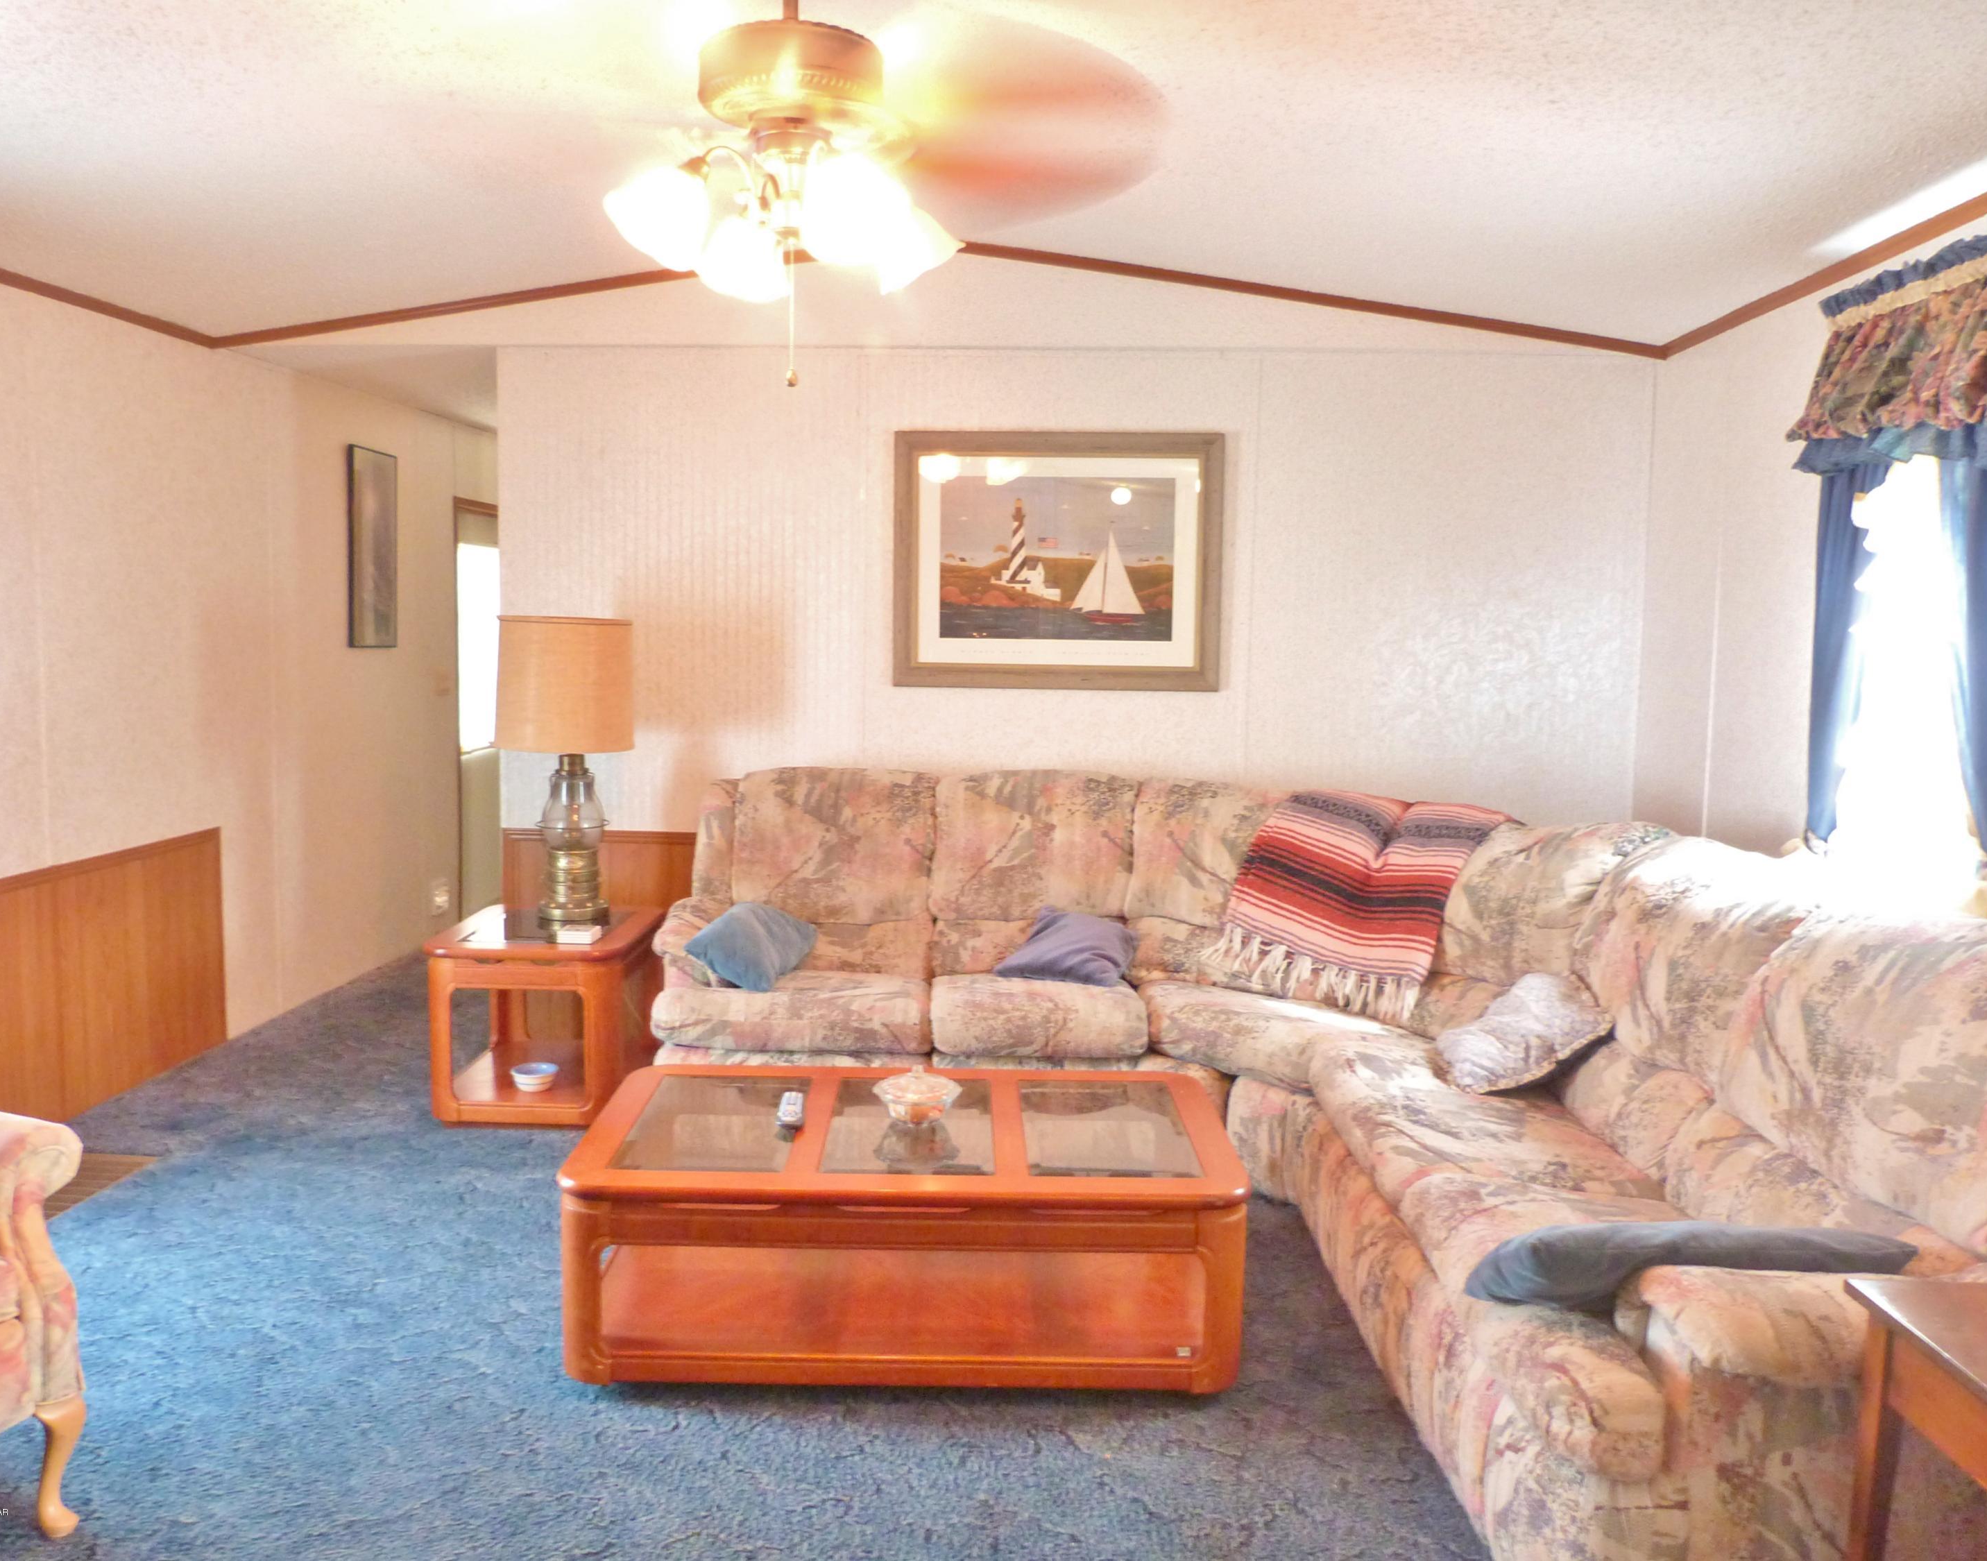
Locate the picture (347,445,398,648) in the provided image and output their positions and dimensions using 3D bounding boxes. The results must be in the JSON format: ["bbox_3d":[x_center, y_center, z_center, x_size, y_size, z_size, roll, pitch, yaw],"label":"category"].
[{"bbox_3d":[-2.385,-0.889,5.798,0.022,0.751,0.364,1,6,3],"label":"picture"}]

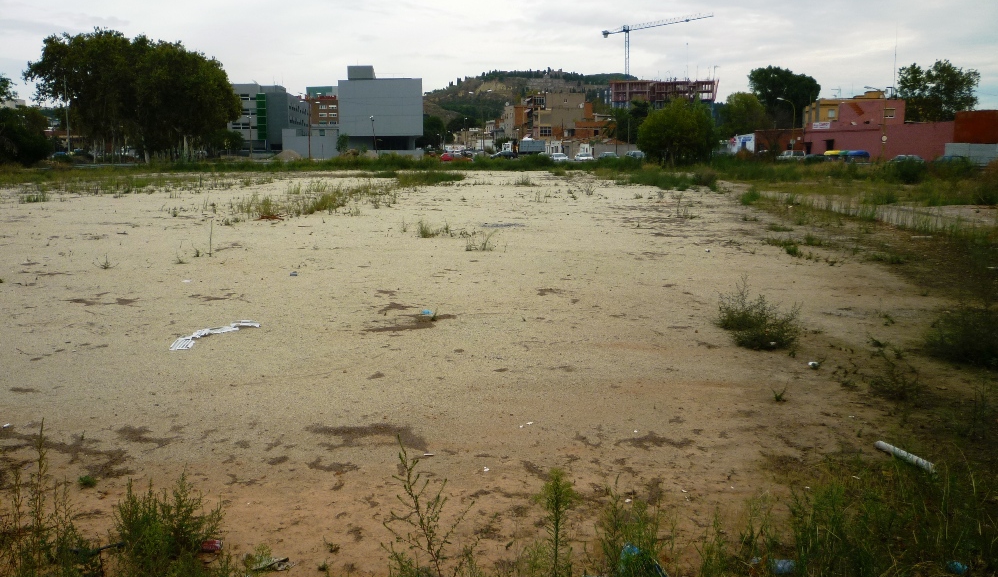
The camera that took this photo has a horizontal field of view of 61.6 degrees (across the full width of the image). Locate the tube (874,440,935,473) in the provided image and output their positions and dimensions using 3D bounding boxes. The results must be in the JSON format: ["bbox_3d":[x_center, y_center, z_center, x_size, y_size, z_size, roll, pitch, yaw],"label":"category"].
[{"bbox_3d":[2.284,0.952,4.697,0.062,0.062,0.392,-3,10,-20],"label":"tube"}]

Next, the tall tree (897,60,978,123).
[{"bbox_3d":[55.481,-22.167,105.787,9.856,12.941,9.856,5,11,27],"label":"tall tree"}]

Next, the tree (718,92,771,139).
[{"bbox_3d":[41.533,-27.545,142.402,8.714,11.374,8.714,3,10,16],"label":"tree"}]

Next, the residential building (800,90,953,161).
[{"bbox_3d":[45.000,-18.000,95.334,9.000,8.200,21.000,-5,11,-25],"label":"residential building"}]

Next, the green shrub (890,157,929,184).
[{"bbox_3d":[18.951,-5.397,38.640,1.667,1.296,1.600,5,11,26],"label":"green shrub"}]

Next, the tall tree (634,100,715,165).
[{"bbox_3d":[17.783,-15.704,84.566,7.466,6.853,7.466,2,10,12],"label":"tall tree"}]

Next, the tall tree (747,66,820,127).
[{"bbox_3d":[50.661,-31.133,148.896,12.518,16.291,12.518,3,10,18],"label":"tall tree"}]

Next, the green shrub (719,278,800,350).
[{"bbox_3d":[2.478,0.183,7.986,0.777,0.583,0.777,3,10,17],"label":"green shrub"}]

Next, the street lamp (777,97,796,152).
[{"bbox_3d":[35.772,-19.547,104.200,2.300,8.302,0.350,-2,10,-10],"label":"street lamp"}]

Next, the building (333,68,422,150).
[{"bbox_3d":[-22.980,-34.583,166.569,16.600,17.218,16.000,0,10,-3],"label":"building"}]

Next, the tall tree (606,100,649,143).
[{"bbox_3d":[20.775,-25.542,135.641,6.451,9.672,6.451,1,10,8],"label":"tall tree"}]

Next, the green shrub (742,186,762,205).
[{"bbox_3d":[8.372,-3.098,27.715,0.693,0.495,0.693,3,10,16],"label":"green shrub"}]

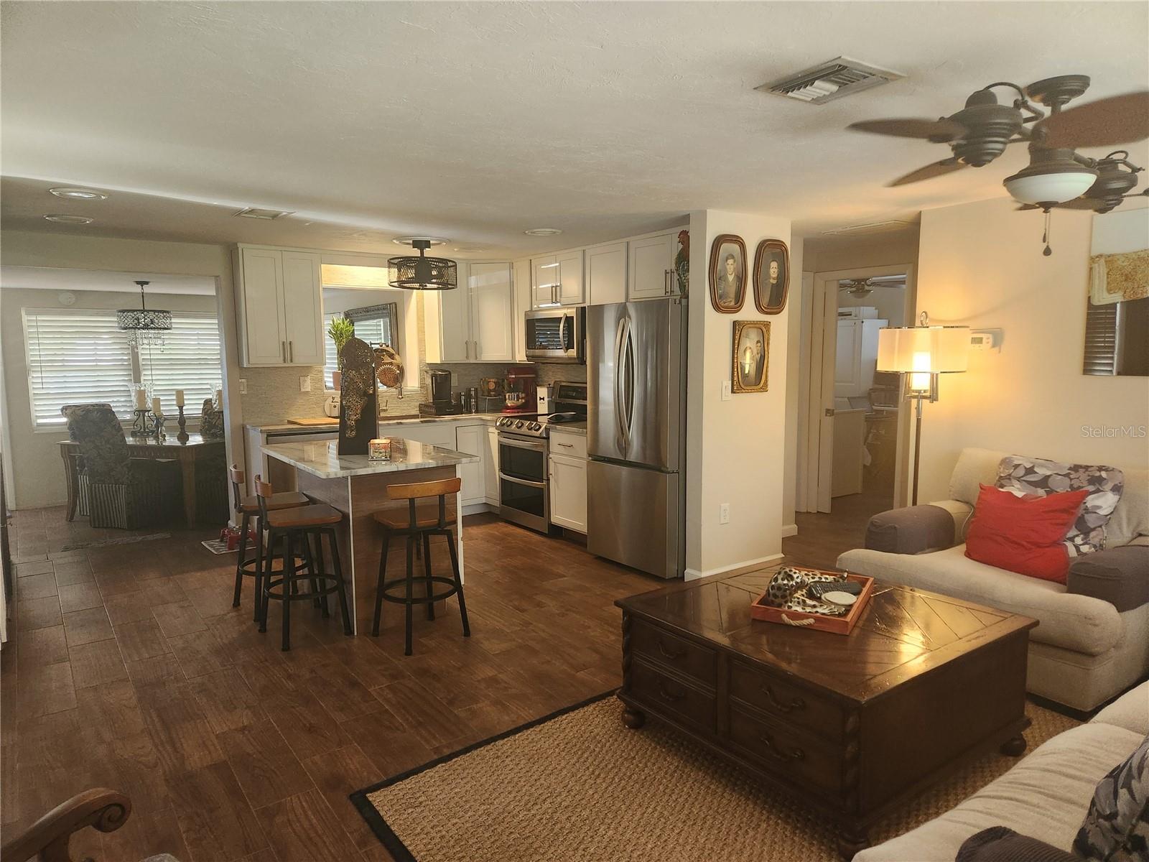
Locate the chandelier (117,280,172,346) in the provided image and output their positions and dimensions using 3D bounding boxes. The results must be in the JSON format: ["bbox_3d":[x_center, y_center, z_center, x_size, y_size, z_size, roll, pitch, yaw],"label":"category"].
[{"bbox_3d":[-3.666,-0.994,6.509,0.420,0.540,0.420,-5,8,-35],"label":"chandelier"}]

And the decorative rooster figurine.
[{"bbox_3d":[0.732,-1.097,4.934,0.230,0.420,0.160,2,7,24],"label":"decorative rooster figurine"}]

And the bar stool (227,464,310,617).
[{"bbox_3d":[-1.807,0.635,4.556,0.420,0.860,0.410,-4,7,-31],"label":"bar stool"}]

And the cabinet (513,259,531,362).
[{"bbox_3d":[-0.350,-1.104,7.064,0.330,0.917,0.336,-5,8,-35],"label":"cabinet"}]

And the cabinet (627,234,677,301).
[{"bbox_3d":[0.794,-1.176,5.451,0.330,0.448,0.876,-5,8,-35],"label":"cabinet"}]

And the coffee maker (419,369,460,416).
[{"bbox_3d":[-1.252,-0.372,7.153,0.290,0.410,0.330,-5,8,-36],"label":"coffee maker"}]

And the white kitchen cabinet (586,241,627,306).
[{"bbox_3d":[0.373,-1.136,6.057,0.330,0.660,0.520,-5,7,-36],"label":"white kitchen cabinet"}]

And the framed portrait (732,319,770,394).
[{"bbox_3d":[1.142,-0.478,4.953,0.345,0.460,0.045,-5,8,-36],"label":"framed portrait"}]

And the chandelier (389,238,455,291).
[{"bbox_3d":[-1.143,-1.270,5.757,0.520,0.370,0.520,-5,7,-36],"label":"chandelier"}]

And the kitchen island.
[{"bbox_3d":[-1.289,0.574,4.744,0.905,0.895,1.290,-5,8,-35],"label":"kitchen island"}]

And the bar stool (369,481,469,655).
[{"bbox_3d":[-0.833,0.662,4.025,0.430,0.870,0.480,-5,8,-35],"label":"bar stool"}]

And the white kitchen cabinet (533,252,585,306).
[{"bbox_3d":[-0.018,-1.292,6.585,0.330,0.455,0.770,-5,7,-36],"label":"white kitchen cabinet"}]

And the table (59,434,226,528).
[{"bbox_3d":[-3.717,0.407,7.070,1.240,0.750,1.300,1,7,8],"label":"table"}]

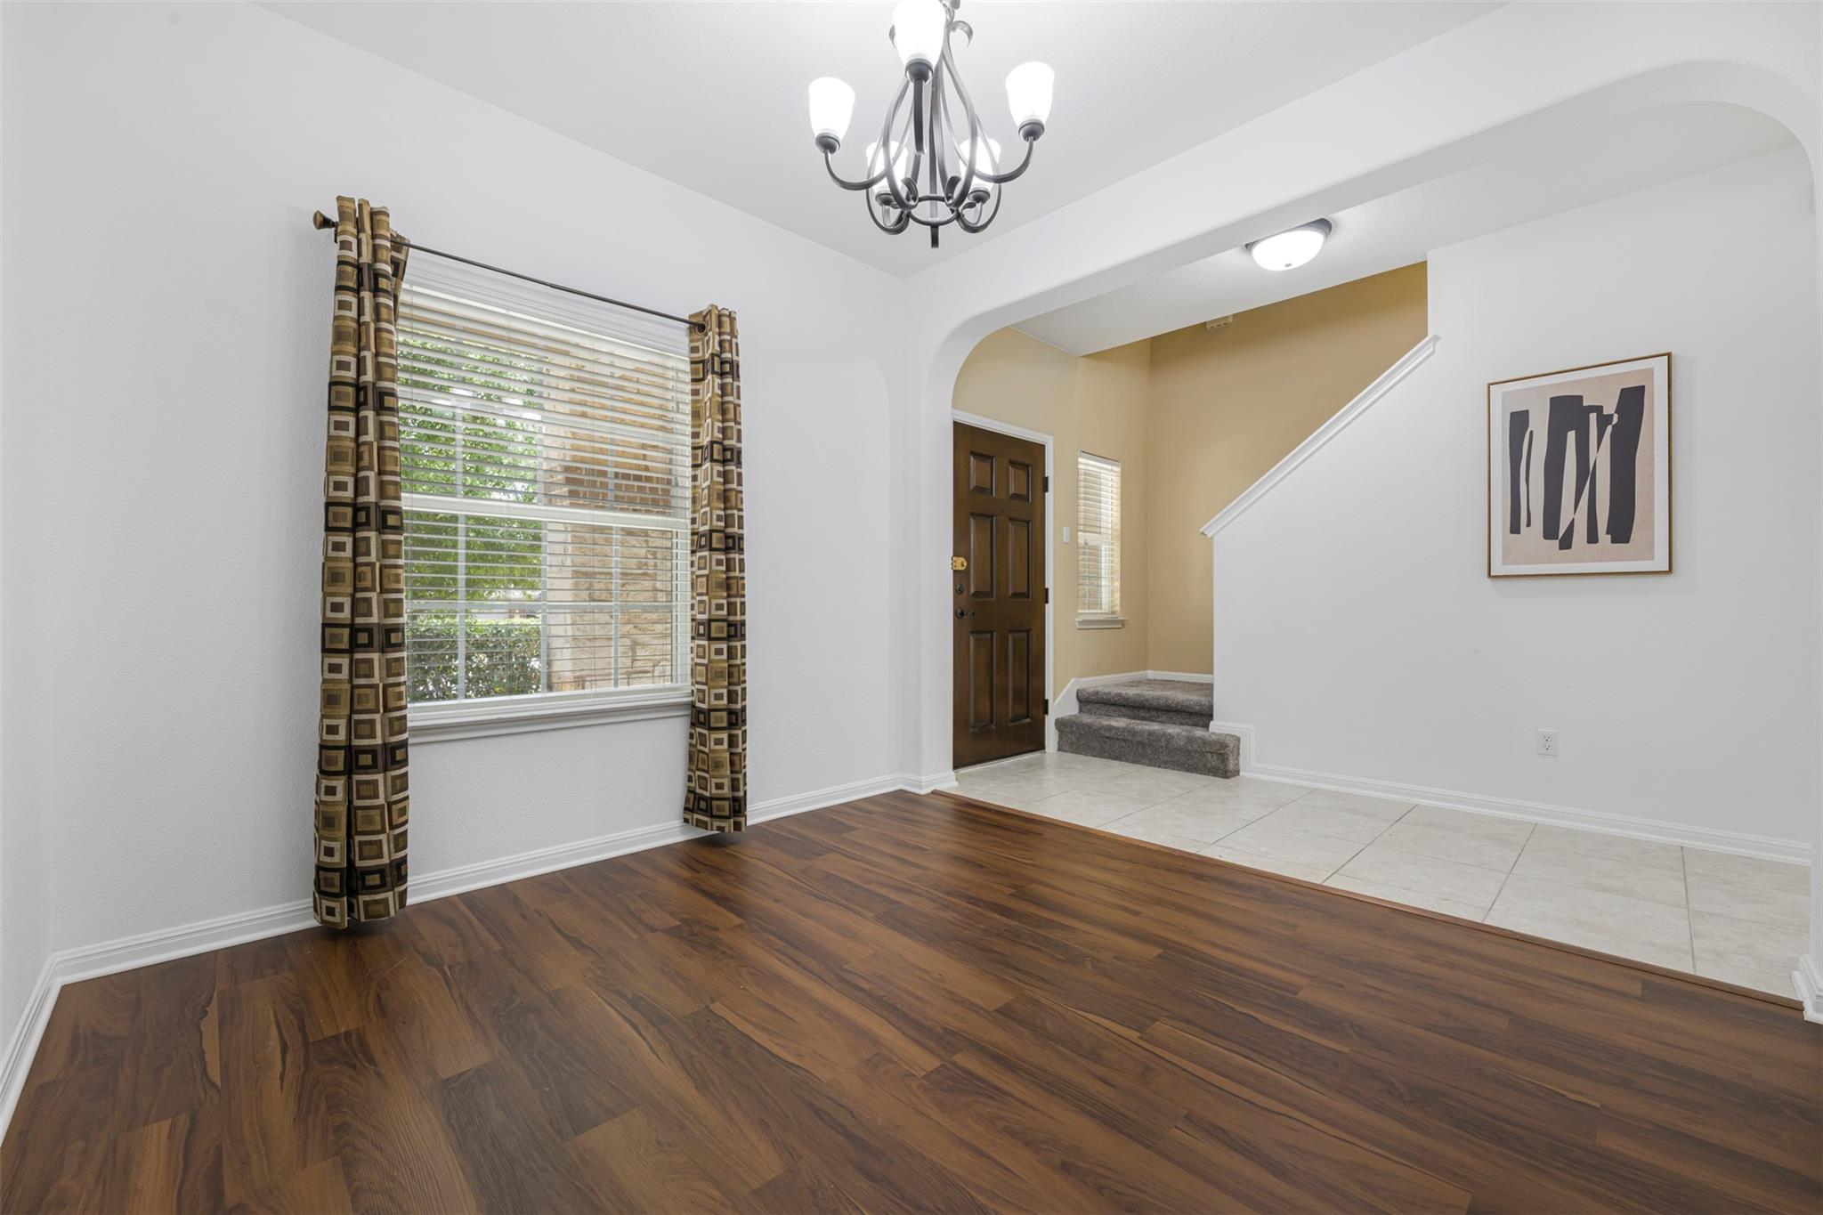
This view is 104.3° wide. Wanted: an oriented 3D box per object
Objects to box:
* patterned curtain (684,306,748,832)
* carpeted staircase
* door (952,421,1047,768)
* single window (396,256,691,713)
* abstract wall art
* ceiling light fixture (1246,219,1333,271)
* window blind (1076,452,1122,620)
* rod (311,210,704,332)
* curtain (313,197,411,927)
[{"bbox_3d":[-0.809,-0.150,2.947,0.225,2.160,0.145,0,0,-42],"label":"patterned curtain"},{"bbox_3d":[1.849,0.797,4.862,1.220,0.370,1.130,0,0,-44],"label":"carpeted staircase"},{"bbox_3d":[0.563,-0.054,4.430,0.920,2.030,0.050,0,0,-44],"label":"door"},{"bbox_3d":[-1.339,-0.416,2.645,1.100,1.490,0.060,0,0,-42],"label":"single window"},{"bbox_3d":[2.949,-0.601,3.155,0.035,0.920,0.600,0,0,-44],"label":"abstract wall art"},{"bbox_3d":[1.799,-1.703,3.376,0.360,0.140,0.360,0,0,-44],"label":"ceiling light fixture"},{"bbox_3d":[1.380,-0.501,5.241,0.600,1.210,0.080,0,0,-44],"label":"window blind"},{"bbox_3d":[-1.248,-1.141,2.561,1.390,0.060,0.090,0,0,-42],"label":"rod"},{"bbox_3d":[-1.670,-0.139,2.164,0.225,2.140,0.145,0,0,-42],"label":"curtain"}]

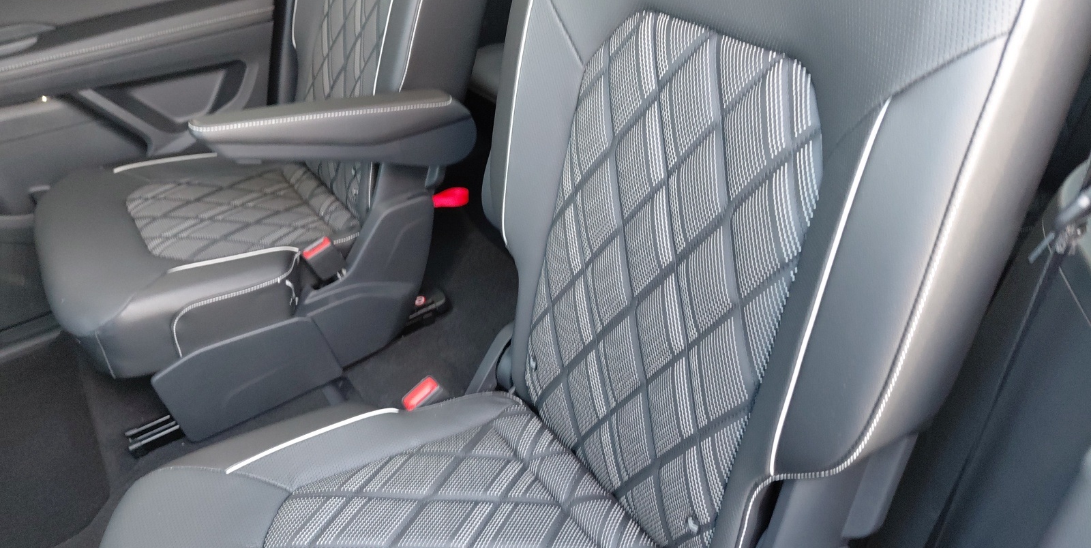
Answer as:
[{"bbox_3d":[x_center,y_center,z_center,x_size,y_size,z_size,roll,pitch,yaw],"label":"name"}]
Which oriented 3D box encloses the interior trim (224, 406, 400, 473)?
[{"bbox_3d":[-0.249,0.177,0.860,0.197,0.019,0.012,-16,36,-30],"label":"interior trim"}]

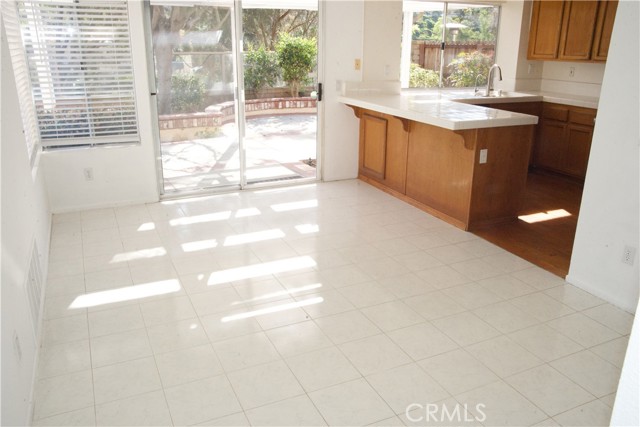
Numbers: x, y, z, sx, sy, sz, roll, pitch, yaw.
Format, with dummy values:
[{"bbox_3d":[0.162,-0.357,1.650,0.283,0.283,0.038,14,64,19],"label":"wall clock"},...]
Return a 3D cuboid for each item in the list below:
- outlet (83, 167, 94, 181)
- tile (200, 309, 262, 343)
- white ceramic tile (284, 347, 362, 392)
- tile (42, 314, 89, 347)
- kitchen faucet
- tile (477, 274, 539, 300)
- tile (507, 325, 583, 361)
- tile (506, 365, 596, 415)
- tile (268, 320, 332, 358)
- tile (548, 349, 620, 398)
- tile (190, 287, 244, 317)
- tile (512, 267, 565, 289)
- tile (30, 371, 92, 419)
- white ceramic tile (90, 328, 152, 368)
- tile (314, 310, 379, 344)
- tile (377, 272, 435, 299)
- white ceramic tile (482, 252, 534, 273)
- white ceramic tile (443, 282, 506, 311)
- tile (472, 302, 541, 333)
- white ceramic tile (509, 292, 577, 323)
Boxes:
[{"bbox_3d":[-2.165,-0.369,4.822,0.072,0.116,0.012,-8,20,-24],"label":"outlet"},{"bbox_3d":[-0.519,0.645,3.001,0.300,0.010,0.300,-8,20,-24],"label":"tile"},{"bbox_3d":[0.012,0.783,2.599,0.300,0.010,0.300,-8,20,-24],"label":"white ceramic tile"},{"bbox_3d":[-1.410,0.656,2.874,0.212,0.010,0.297,-8,20,-24],"label":"tile"},{"bbox_3d":[2.046,-1.548,5.972,0.080,0.360,0.220,-8,20,-24],"label":"kitchen faucet"},{"bbox_3d":[1.254,0.493,3.465,0.300,0.010,0.300,-8,20,-23],"label":"tile"},{"bbox_3d":[1.248,0.718,2.854,0.302,0.010,0.302,-8,20,-23],"label":"tile"},{"bbox_3d":[1.075,0.828,2.429,0.297,0.010,0.297,-8,20,-24],"label":"tile"},{"bbox_3d":[-0.115,0.695,2.859,0.300,0.010,0.300,-8,20,-24],"label":"tile"},{"bbox_3d":[1.360,0.797,2.579,0.300,0.010,0.300,-8,20,-24],"label":"tile"},{"bbox_3d":[-0.635,0.547,3.218,0.297,0.010,0.297,-8,20,-24],"label":"tile"},{"bbox_3d":[1.551,0.464,3.621,0.302,0.010,0.302,-8,20,-23],"label":"tile"},{"bbox_3d":[-1.199,0.857,2.433,0.244,0.010,0.302,-8,20,-23],"label":"tile"},{"bbox_3d":[-1.067,0.721,2.767,0.300,0.010,0.300,-8,20,-24],"label":"white ceramic tile"},{"bbox_3d":[0.157,0.652,2.979,0.300,0.010,0.300,-8,20,-23],"label":"tile"},{"bbox_3d":[0.587,0.489,3.485,0.300,0.010,0.300,-8,20,-24],"label":"tile"},{"bbox_3d":[1.424,0.377,3.885,0.302,0.010,0.302,-8,20,-23],"label":"white ceramic tile"},{"bbox_3d":[0.983,0.534,3.340,0.300,0.010,0.300,-8,20,-23],"label":"white ceramic tile"},{"bbox_3d":[1.096,0.616,3.058,0.297,0.010,0.297,-8,20,-24],"label":"tile"},{"bbox_3d":[1.380,0.582,3.202,0.300,0.010,0.300,-8,20,-23],"label":"white ceramic tile"}]

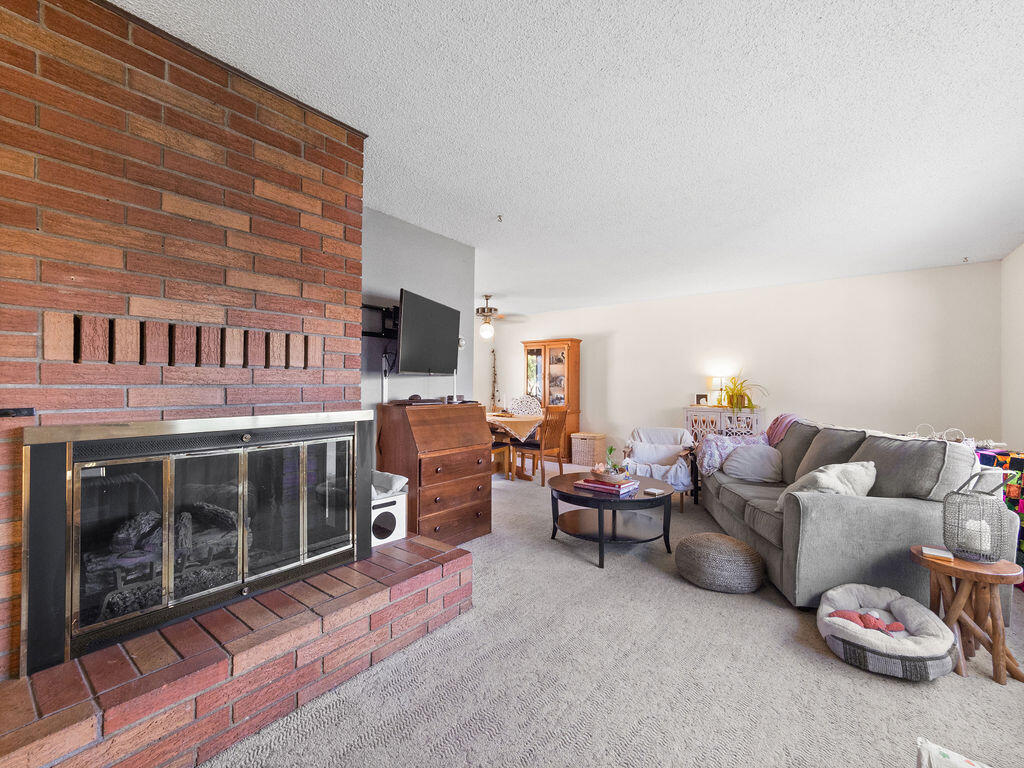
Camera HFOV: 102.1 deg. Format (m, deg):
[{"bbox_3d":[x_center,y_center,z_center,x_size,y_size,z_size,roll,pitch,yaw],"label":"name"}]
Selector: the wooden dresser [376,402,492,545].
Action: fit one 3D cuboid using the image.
[{"bbox_3d":[-0.583,0.677,3.210,0.470,1.050,0.735,0,0,39],"label":"wooden dresser"}]

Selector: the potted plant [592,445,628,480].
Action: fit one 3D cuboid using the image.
[{"bbox_3d":[0.770,0.607,3.228,0.270,0.270,0.200,0,0,11],"label":"potted plant"}]

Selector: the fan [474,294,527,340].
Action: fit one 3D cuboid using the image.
[{"bbox_3d":[-0.343,-0.949,5.812,1.120,0.600,1.120,0,0,36],"label":"fan"}]

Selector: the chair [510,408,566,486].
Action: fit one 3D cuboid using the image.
[{"bbox_3d":[0.365,0.739,5.166,0.550,0.940,0.450,0,0,43],"label":"chair"}]

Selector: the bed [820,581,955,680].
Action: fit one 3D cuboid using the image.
[{"bbox_3d":[1.680,1.112,1.891,0.540,0.170,0.440,0,0,-40],"label":"bed"}]

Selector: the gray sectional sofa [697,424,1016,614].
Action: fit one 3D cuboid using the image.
[{"bbox_3d":[2.181,0.756,3.084,0.980,0.890,1.960,0,0,11],"label":"gray sectional sofa"}]

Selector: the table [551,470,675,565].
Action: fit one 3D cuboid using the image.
[{"bbox_3d":[0.730,0.974,3.082,0.905,0.455,0.905,0,0,0],"label":"table"}]

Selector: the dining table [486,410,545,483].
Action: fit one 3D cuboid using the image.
[{"bbox_3d":[-0.111,0.827,5.463,1.180,0.765,1.180,0,0,38],"label":"dining table"}]

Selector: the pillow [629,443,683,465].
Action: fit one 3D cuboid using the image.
[{"bbox_3d":[1.513,0.701,4.334,0.530,0.250,0.150,2,-30,27],"label":"pillow"}]

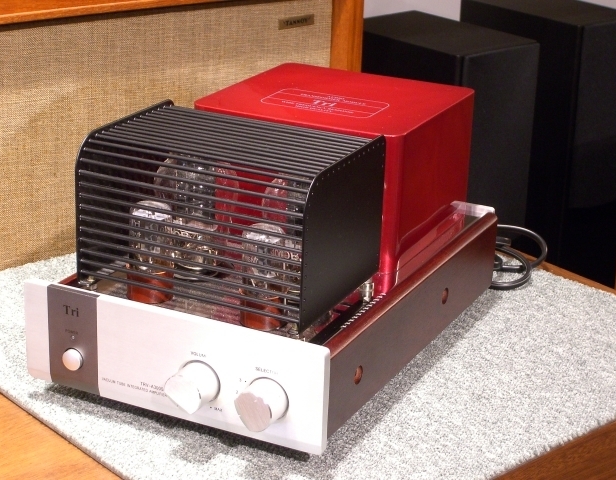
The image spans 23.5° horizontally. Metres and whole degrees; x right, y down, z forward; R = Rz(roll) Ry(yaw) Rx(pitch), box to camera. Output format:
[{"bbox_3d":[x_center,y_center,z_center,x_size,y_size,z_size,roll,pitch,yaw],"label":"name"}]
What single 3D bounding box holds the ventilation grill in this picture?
[{"bbox_3d":[-0.054,-0.023,1.055,0.178,0.109,0.129,12,23,24],"label":"ventilation grill"}]

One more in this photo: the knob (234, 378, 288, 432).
[{"bbox_3d":[-0.031,0.109,0.975,0.030,0.030,0.020,12,23,24],"label":"knob"}]

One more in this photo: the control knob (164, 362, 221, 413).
[{"bbox_3d":[-0.078,0.099,0.996,0.030,0.030,0.020,12,23,24],"label":"control knob"}]

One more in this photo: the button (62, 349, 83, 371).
[{"bbox_3d":[-0.167,0.085,1.049,0.016,0.016,0.004,12,23,24],"label":"button"}]

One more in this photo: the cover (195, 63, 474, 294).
[{"bbox_3d":[0.022,-0.064,1.203,0.174,0.107,0.167,12,23,24],"label":"cover"}]

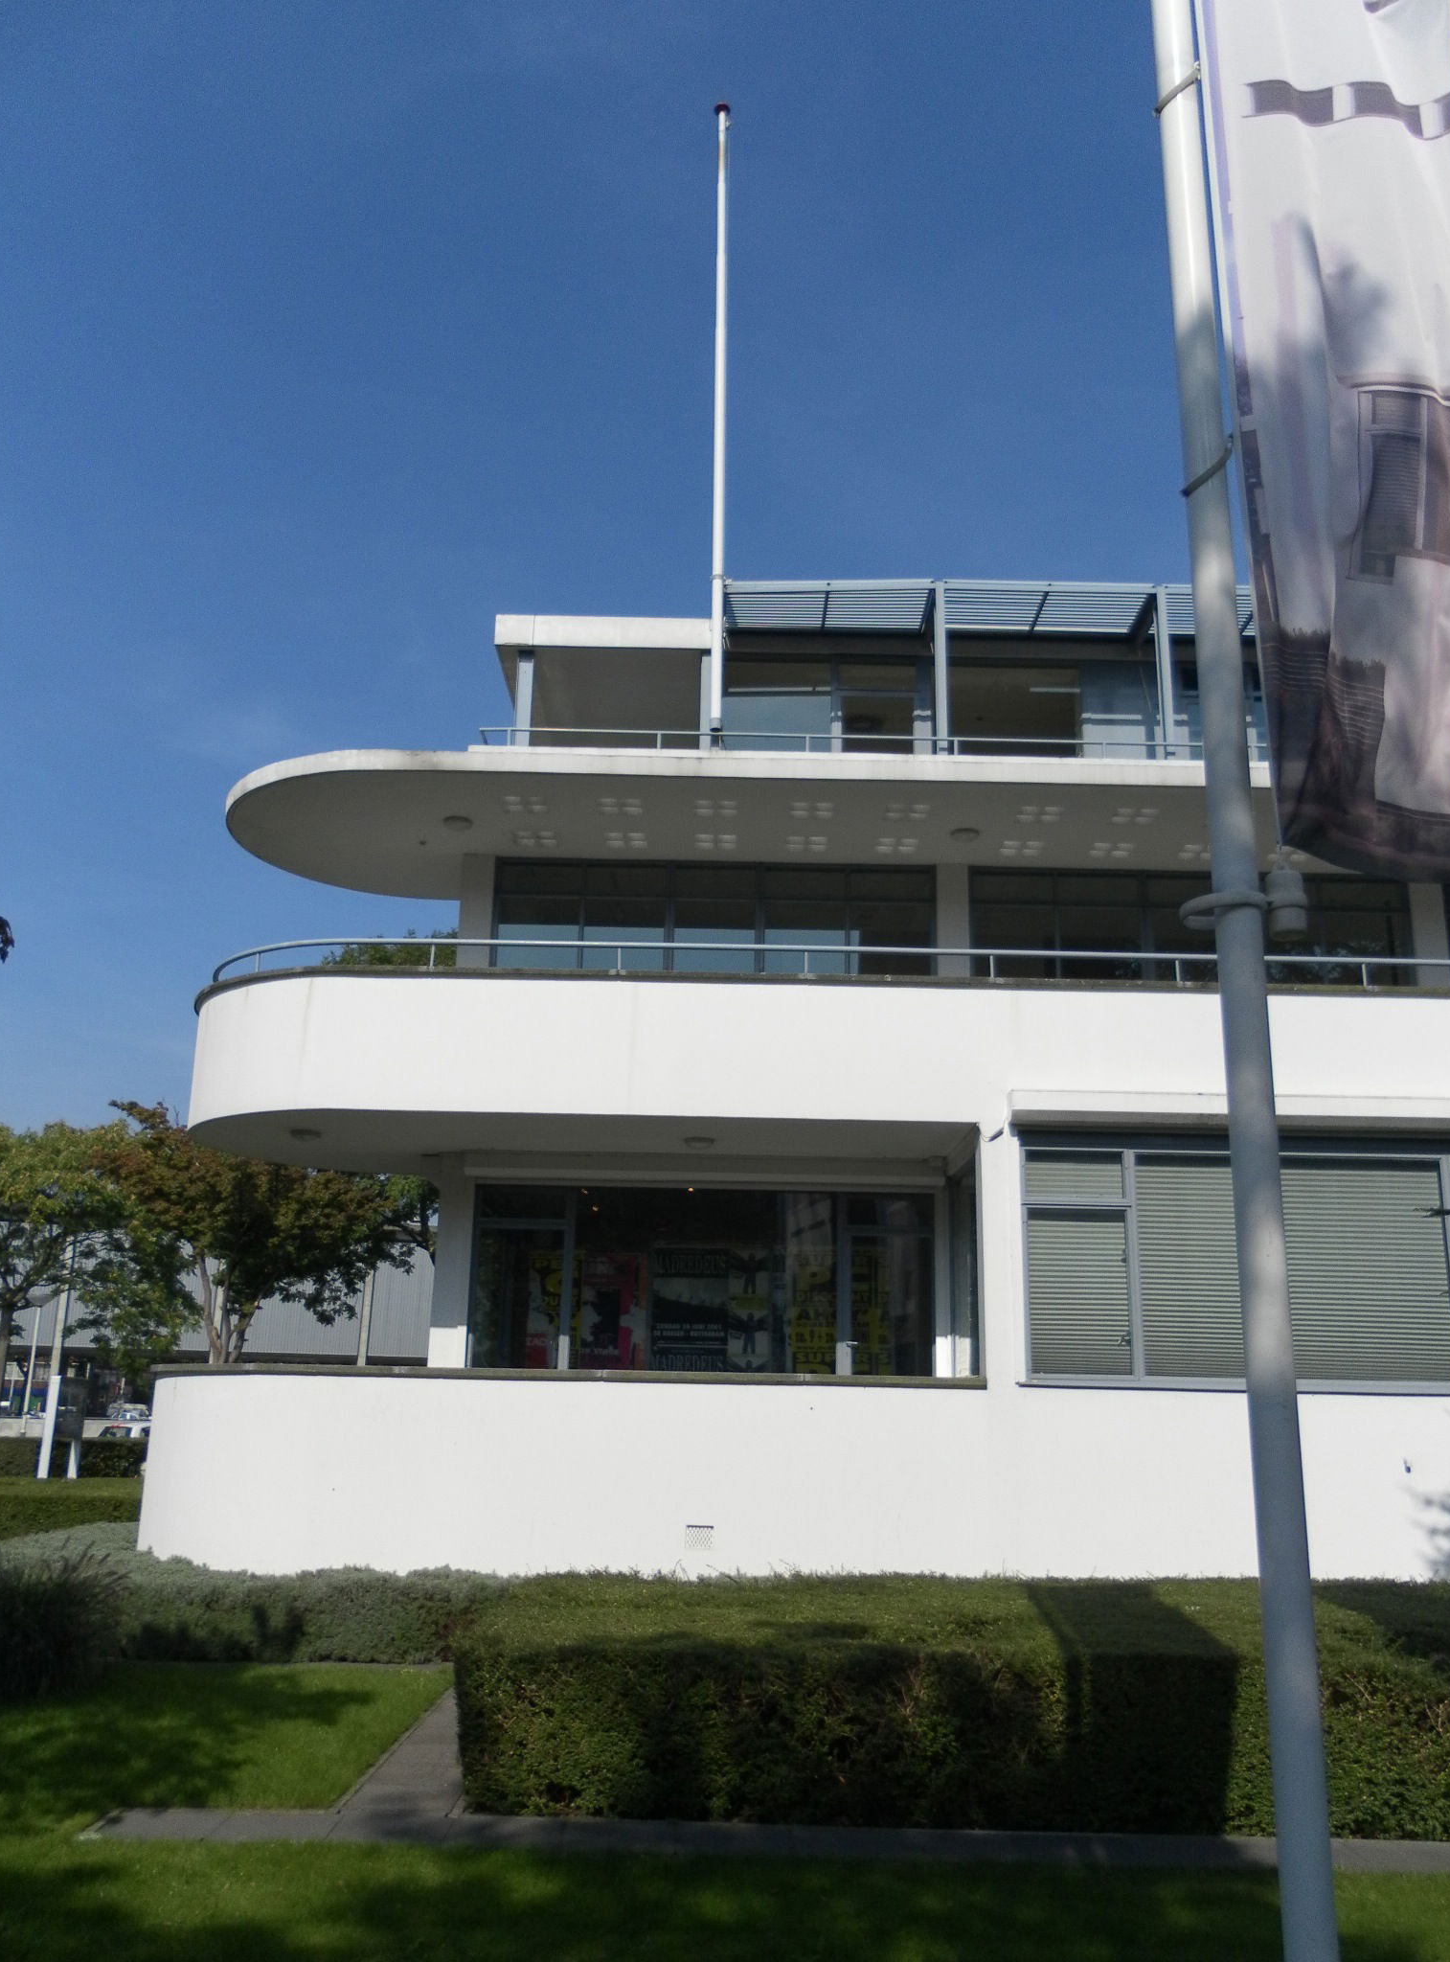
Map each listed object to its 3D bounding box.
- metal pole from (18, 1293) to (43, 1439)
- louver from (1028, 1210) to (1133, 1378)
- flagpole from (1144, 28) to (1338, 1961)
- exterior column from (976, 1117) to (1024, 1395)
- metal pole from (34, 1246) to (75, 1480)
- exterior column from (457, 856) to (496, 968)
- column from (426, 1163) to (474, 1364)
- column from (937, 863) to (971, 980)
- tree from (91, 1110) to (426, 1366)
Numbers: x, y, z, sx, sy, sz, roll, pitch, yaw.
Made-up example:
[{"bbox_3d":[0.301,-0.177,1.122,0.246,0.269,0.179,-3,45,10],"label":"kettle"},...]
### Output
[{"bbox_3d":[-25.524,14.170,58.393,0.170,4.950,0.170,1,-15,0],"label":"metal pole"},{"bbox_3d":[2.896,2.568,13.042,0.870,1.350,0.080,1,-15,0],"label":"louver"},{"bbox_3d":[1.077,-0.949,3.502,0.100,7.100,0.100,1,-15,0],"label":"flagpole"},{"bbox_3d":[2.291,2.293,13.210,0.340,2.150,0.330,1,-15,0],"label":"exterior column"},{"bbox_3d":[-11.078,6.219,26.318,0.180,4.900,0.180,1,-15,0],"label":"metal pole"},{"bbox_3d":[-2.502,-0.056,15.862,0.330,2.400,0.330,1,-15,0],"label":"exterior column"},{"bbox_3d":[-2.555,2.880,15.076,0.330,2.450,0.330,1,-15,0],"label":"column"},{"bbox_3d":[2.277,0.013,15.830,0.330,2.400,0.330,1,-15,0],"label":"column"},{"bbox_3d":[-5.969,4.141,20.648,4.600,6.000,4.500,1,-15,0],"label":"tree"}]

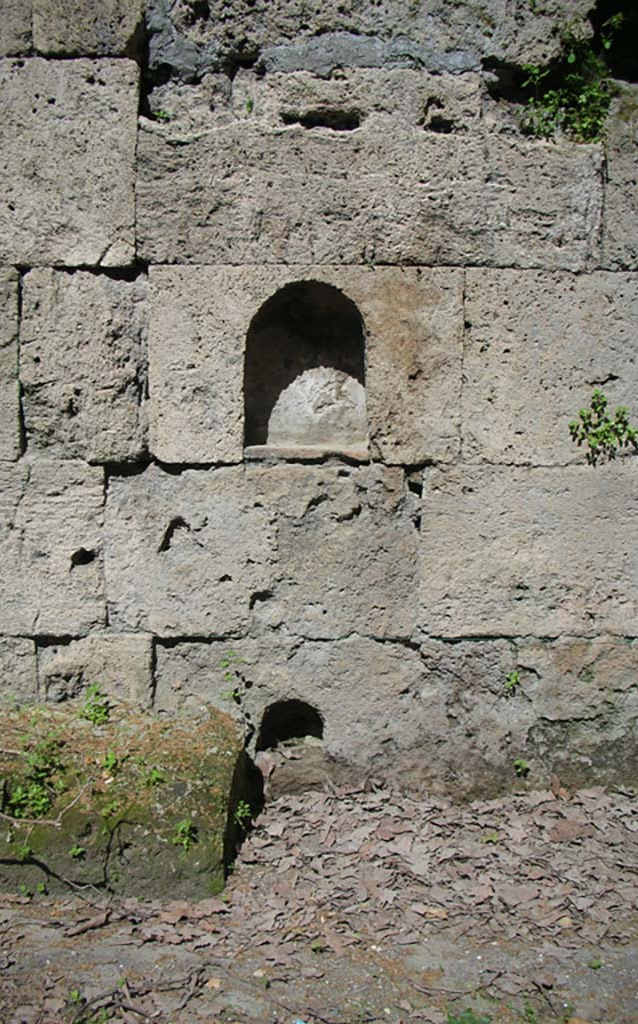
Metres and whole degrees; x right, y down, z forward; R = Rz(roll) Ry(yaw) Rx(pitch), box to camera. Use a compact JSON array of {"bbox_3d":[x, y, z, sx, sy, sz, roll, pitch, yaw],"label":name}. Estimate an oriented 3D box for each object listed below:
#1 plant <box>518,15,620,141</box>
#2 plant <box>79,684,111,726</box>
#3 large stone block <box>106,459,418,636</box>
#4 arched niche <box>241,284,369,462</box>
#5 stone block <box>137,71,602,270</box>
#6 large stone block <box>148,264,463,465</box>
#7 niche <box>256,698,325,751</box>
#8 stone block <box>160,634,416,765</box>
[{"bbox_3d":[0.930,-1.607,3.947,0.362,0.453,0.280,1,4,-1],"label":"plant"},{"bbox_3d":[-0.817,0.699,3.843,0.109,0.134,0.120,1,4,-1],"label":"plant"},{"bbox_3d":[-0.222,0.131,4.233,1.215,0.678,0.450,1,4,-1],"label":"large stone block"},{"bbox_3d":[-0.053,-0.558,4.086,0.473,0.666,0.280,1,4,-1],"label":"arched niche"},{"bbox_3d":[0.189,-1.306,4.126,1.753,0.733,0.450,1,4,-1],"label":"stone block"},{"bbox_3d":[-0.053,-0.581,4.179,1.203,0.750,0.450,1,4,-1],"label":"large stone block"},{"bbox_3d":[-0.112,0.828,4.189,0.271,0.216,0.250,1,4,-1],"label":"niche"},{"bbox_3d":[-0.125,0.751,4.283,1.046,0.563,0.450,1,4,-1],"label":"stone block"}]

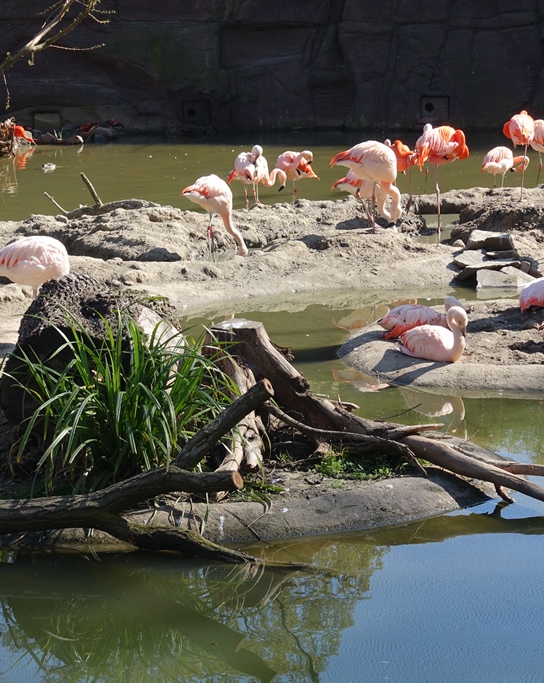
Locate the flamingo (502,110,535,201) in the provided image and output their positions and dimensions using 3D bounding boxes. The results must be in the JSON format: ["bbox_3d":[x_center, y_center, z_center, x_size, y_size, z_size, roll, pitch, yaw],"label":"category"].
[{"bbox_3d":[2.278,-1.719,18.400,0.270,0.820,0.430,-4,11,-17],"label":"flamingo"}]

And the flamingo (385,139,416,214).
[{"bbox_3d":[1.151,-1.484,17.700,0.420,0.680,0.260,-7,12,-29],"label":"flamingo"}]

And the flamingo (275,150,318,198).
[{"bbox_3d":[0.291,-1.829,23.200,0.560,0.760,0.300,-6,12,-25],"label":"flamingo"}]

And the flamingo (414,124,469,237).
[{"bbox_3d":[1.404,-1.310,16.400,0.480,0.880,0.290,-5,11,-22],"label":"flamingo"}]

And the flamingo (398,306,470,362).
[{"bbox_3d":[1.022,-0.044,12.600,0.450,0.330,0.270,5,12,29],"label":"flamingo"}]

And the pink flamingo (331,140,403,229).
[{"bbox_3d":[0.769,-1.269,16.200,0.560,0.740,0.270,1,10,9],"label":"pink flamingo"}]

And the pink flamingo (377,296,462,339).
[{"bbox_3d":[0.970,-0.138,13.100,0.540,0.310,0.280,-4,11,-17],"label":"pink flamingo"}]

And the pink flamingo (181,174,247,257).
[{"bbox_3d":[-0.552,-1.180,18.800,0.600,0.790,0.280,2,11,15],"label":"pink flamingo"}]

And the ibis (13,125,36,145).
[{"bbox_3d":[-4.023,-3.333,32.300,0.460,0.330,0.190,-2,11,-5],"label":"ibis"}]

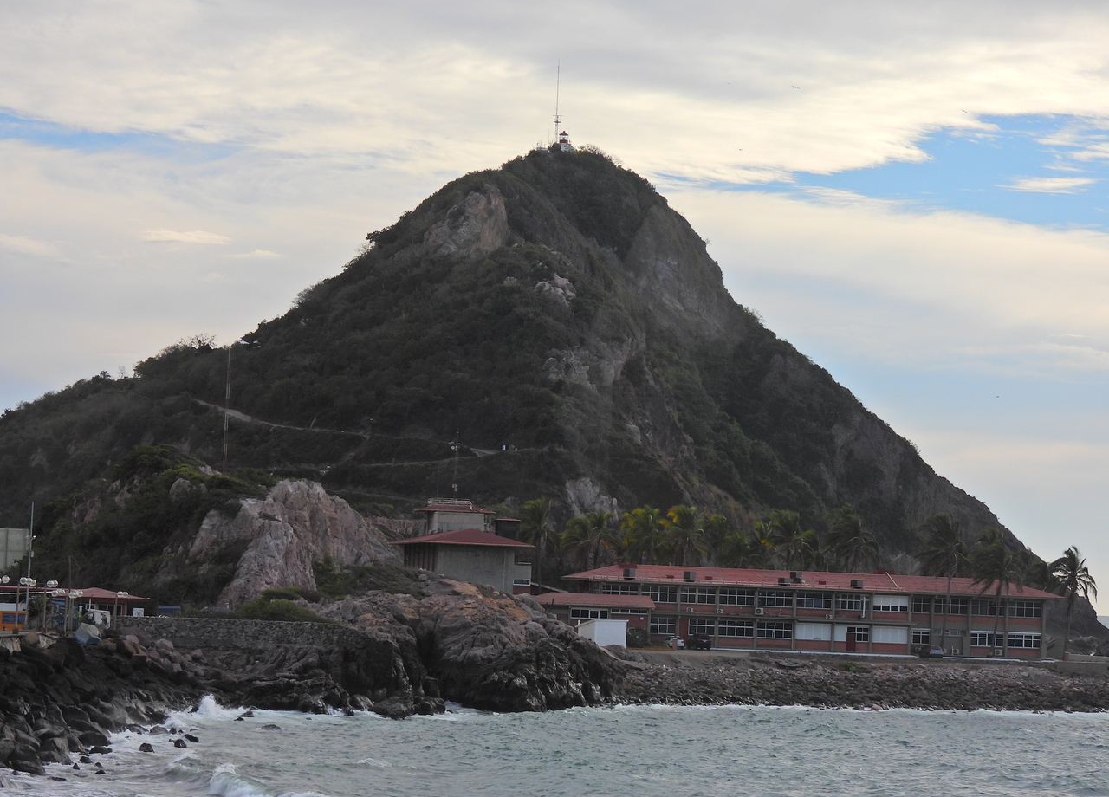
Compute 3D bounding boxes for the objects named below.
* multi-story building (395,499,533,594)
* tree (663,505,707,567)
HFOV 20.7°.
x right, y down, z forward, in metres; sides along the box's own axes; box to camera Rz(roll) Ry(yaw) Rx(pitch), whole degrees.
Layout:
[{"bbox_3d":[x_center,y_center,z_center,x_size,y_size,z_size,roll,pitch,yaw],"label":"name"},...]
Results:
[{"bbox_3d":[-10.600,17.640,353.000,13.000,11.860,18.500,3,-4,-14],"label":"multi-story building"},{"bbox_3d":[16.067,21.371,378.733,6.300,16.312,6.300,2,-4,0],"label":"tree"}]

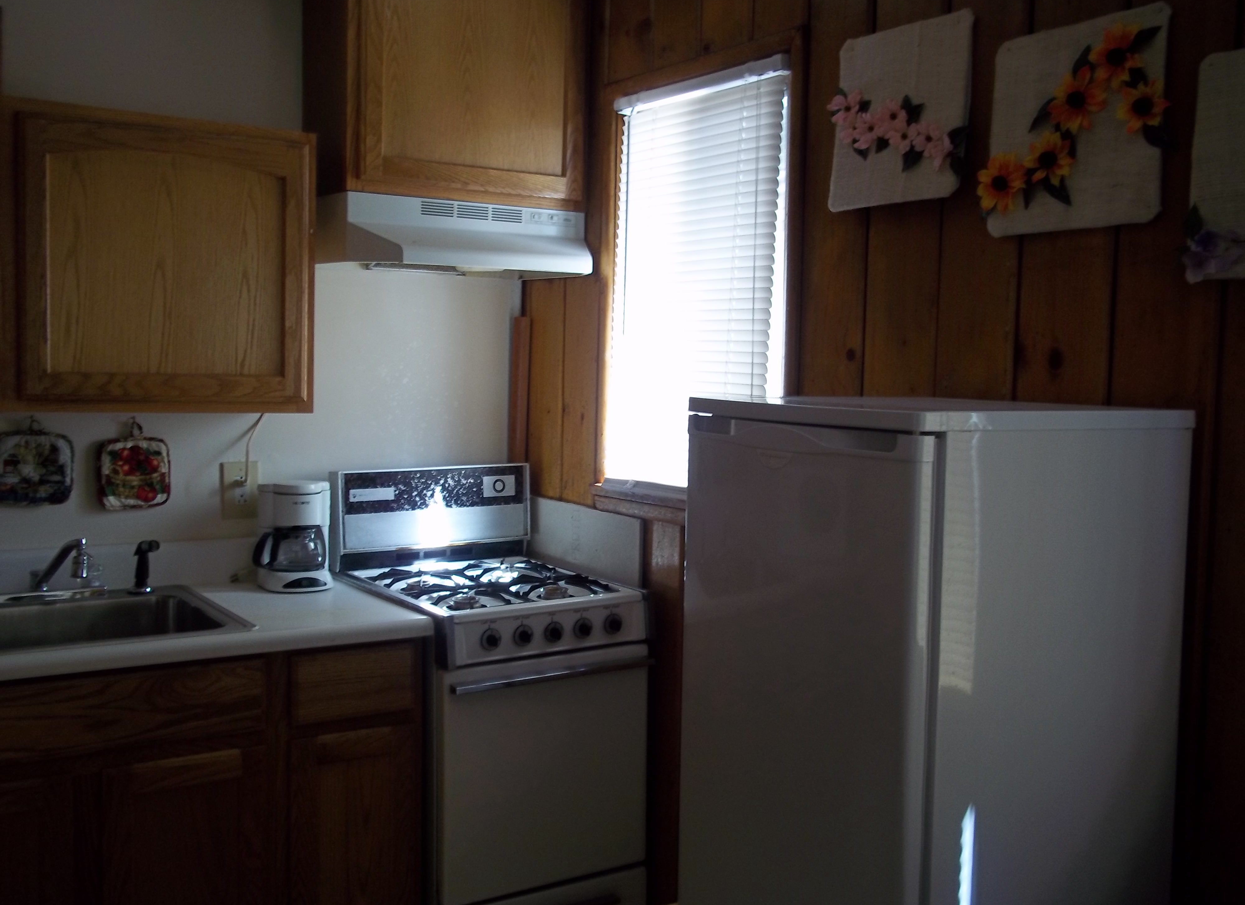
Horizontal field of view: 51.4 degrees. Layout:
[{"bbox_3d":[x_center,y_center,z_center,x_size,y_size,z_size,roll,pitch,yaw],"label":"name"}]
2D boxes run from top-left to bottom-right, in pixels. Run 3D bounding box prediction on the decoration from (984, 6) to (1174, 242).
[{"bbox_3d":[0.675,-0.485,1.942,0.040,0.301,0.319,-2,5,-33],"label":"decoration"}]

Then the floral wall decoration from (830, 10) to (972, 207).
[{"bbox_3d":[0.477,-0.581,2.237,0.040,0.298,0.309,-2,5,-33],"label":"floral wall decoration"}]

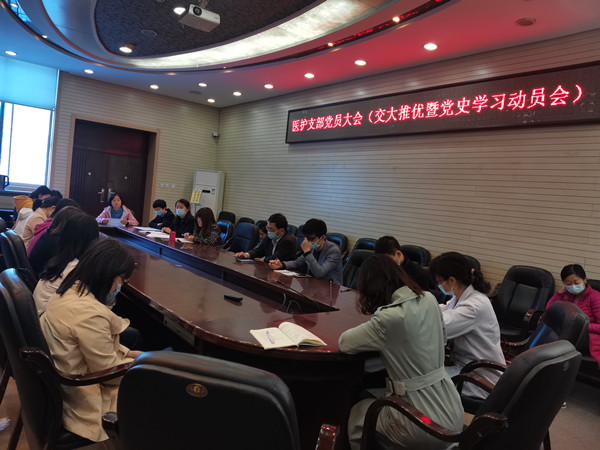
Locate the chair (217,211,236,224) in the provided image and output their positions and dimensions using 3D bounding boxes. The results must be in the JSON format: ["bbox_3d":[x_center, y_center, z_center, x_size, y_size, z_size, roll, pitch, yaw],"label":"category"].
[{"bbox_3d":[-1.650,0.255,8.786,0.660,1.000,0.620,4,4,-39],"label":"chair"}]

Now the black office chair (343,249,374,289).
[{"bbox_3d":[0.414,0.706,4.173,0.660,0.980,0.620,4,4,-39],"label":"black office chair"}]

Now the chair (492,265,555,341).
[{"bbox_3d":[1.763,0.850,3.886,0.650,1.000,0.590,4,4,-38],"label":"chair"}]

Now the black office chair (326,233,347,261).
[{"bbox_3d":[0.209,0.591,5.828,0.650,1.000,0.600,4,4,-38],"label":"black office chair"}]

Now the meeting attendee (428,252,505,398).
[{"bbox_3d":[0.726,0.729,2.333,0.720,1.180,0.500,7,3,15],"label":"meeting attendee"}]

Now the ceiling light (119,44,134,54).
[{"bbox_3d":[-2.325,-2.360,6.050,0.190,0.100,0.190,4,4,-39],"label":"ceiling light"}]

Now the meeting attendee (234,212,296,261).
[{"bbox_3d":[-0.392,0.480,4.578,0.750,1.220,0.500,4,4,-38],"label":"meeting attendee"}]

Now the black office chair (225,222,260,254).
[{"bbox_3d":[-0.911,0.478,5.640,0.650,1.010,0.600,4,4,-38],"label":"black office chair"}]

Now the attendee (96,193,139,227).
[{"bbox_3d":[-2.755,0.148,6.632,0.620,1.190,0.720,4,3,-31],"label":"attendee"}]

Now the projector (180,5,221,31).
[{"bbox_3d":[-0.947,-1.964,4.282,0.310,0.090,0.265,4,3,-35],"label":"projector"}]

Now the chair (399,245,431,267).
[{"bbox_3d":[1.117,0.726,5.282,0.660,0.980,0.620,4,4,-39],"label":"chair"}]

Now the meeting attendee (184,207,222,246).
[{"bbox_3d":[-1.284,0.354,5.638,0.720,1.180,0.470,4,4,-38],"label":"meeting attendee"}]

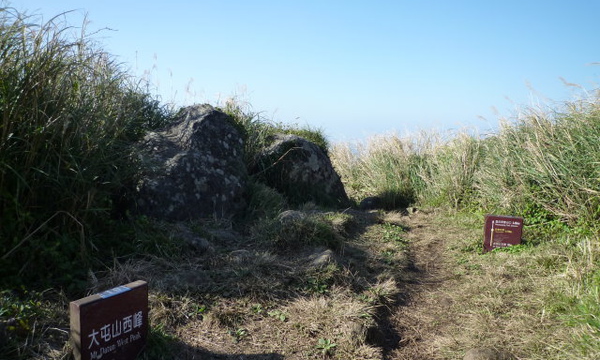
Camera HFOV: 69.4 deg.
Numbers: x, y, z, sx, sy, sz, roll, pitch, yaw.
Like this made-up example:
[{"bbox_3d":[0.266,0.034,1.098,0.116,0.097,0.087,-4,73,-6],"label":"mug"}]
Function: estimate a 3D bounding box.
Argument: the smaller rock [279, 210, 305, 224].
[{"bbox_3d":[-0.107,0.522,6.200,0.401,0.210,0.300,1,7,0],"label":"smaller rock"}]

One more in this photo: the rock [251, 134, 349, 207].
[{"bbox_3d":[-0.009,-0.175,8.000,1.719,1.280,1.400,1,7,0],"label":"rock"}]

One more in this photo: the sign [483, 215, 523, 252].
[{"bbox_3d":[2.732,0.730,5.821,0.424,0.465,0.090,3,7,19],"label":"sign"}]

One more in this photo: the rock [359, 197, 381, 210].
[{"bbox_3d":[1.283,0.434,8.000,0.406,0.230,0.320,1,7,3],"label":"rock"}]

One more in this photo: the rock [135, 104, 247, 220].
[{"bbox_3d":[-1.744,-0.295,6.900,1.694,1.730,1.350,0,7,-4],"label":"rock"}]

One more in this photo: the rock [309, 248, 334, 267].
[{"bbox_3d":[0.236,0.850,4.750,0.285,0.180,0.250,1,7,1],"label":"rock"}]

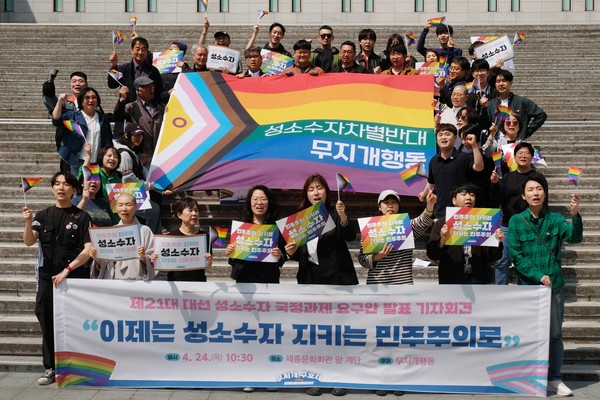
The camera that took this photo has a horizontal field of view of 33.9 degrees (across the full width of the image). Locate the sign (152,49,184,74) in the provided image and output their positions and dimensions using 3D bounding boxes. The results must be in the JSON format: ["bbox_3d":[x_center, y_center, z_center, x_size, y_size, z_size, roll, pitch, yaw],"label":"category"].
[{"bbox_3d":[-1.632,-1.706,12.200,0.410,0.290,0.030,-2,-3,0],"label":"sign"}]

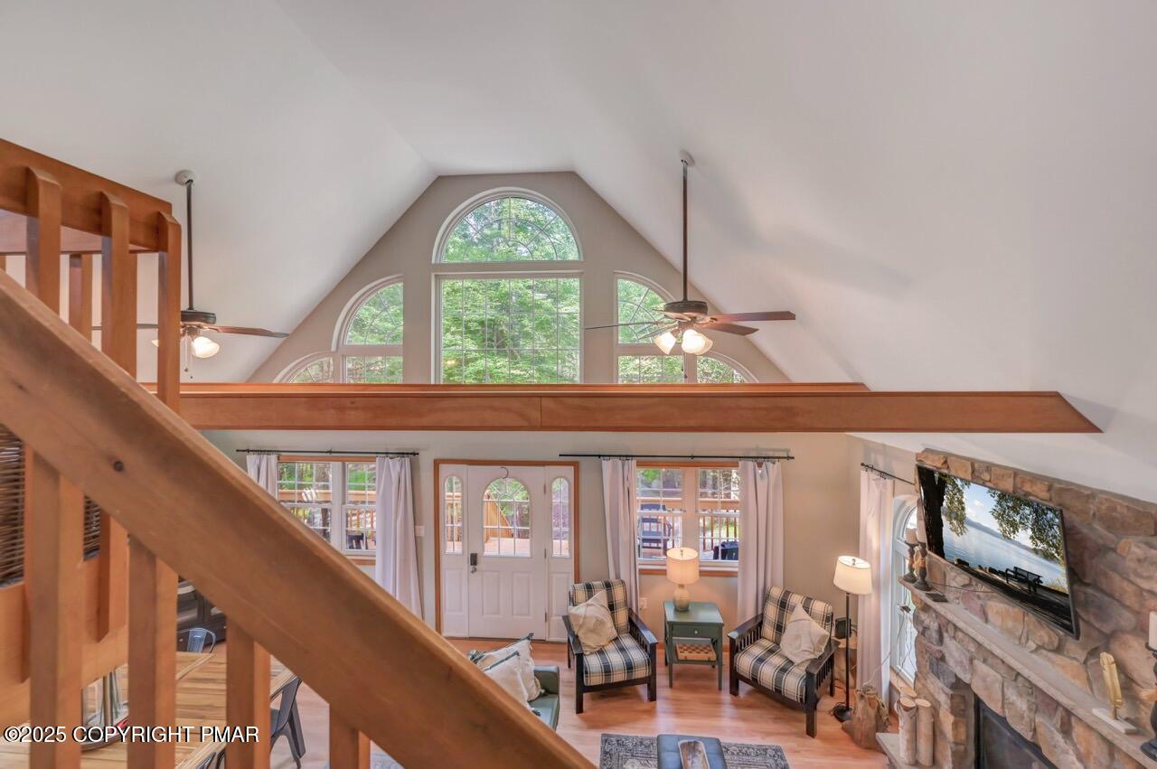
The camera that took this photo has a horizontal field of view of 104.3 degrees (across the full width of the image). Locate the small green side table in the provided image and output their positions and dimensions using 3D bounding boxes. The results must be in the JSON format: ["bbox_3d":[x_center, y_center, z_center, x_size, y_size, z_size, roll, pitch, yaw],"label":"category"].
[{"bbox_3d":[1.156,2.654,4.569,0.540,0.670,0.400,0,1,4],"label":"small green side table"}]

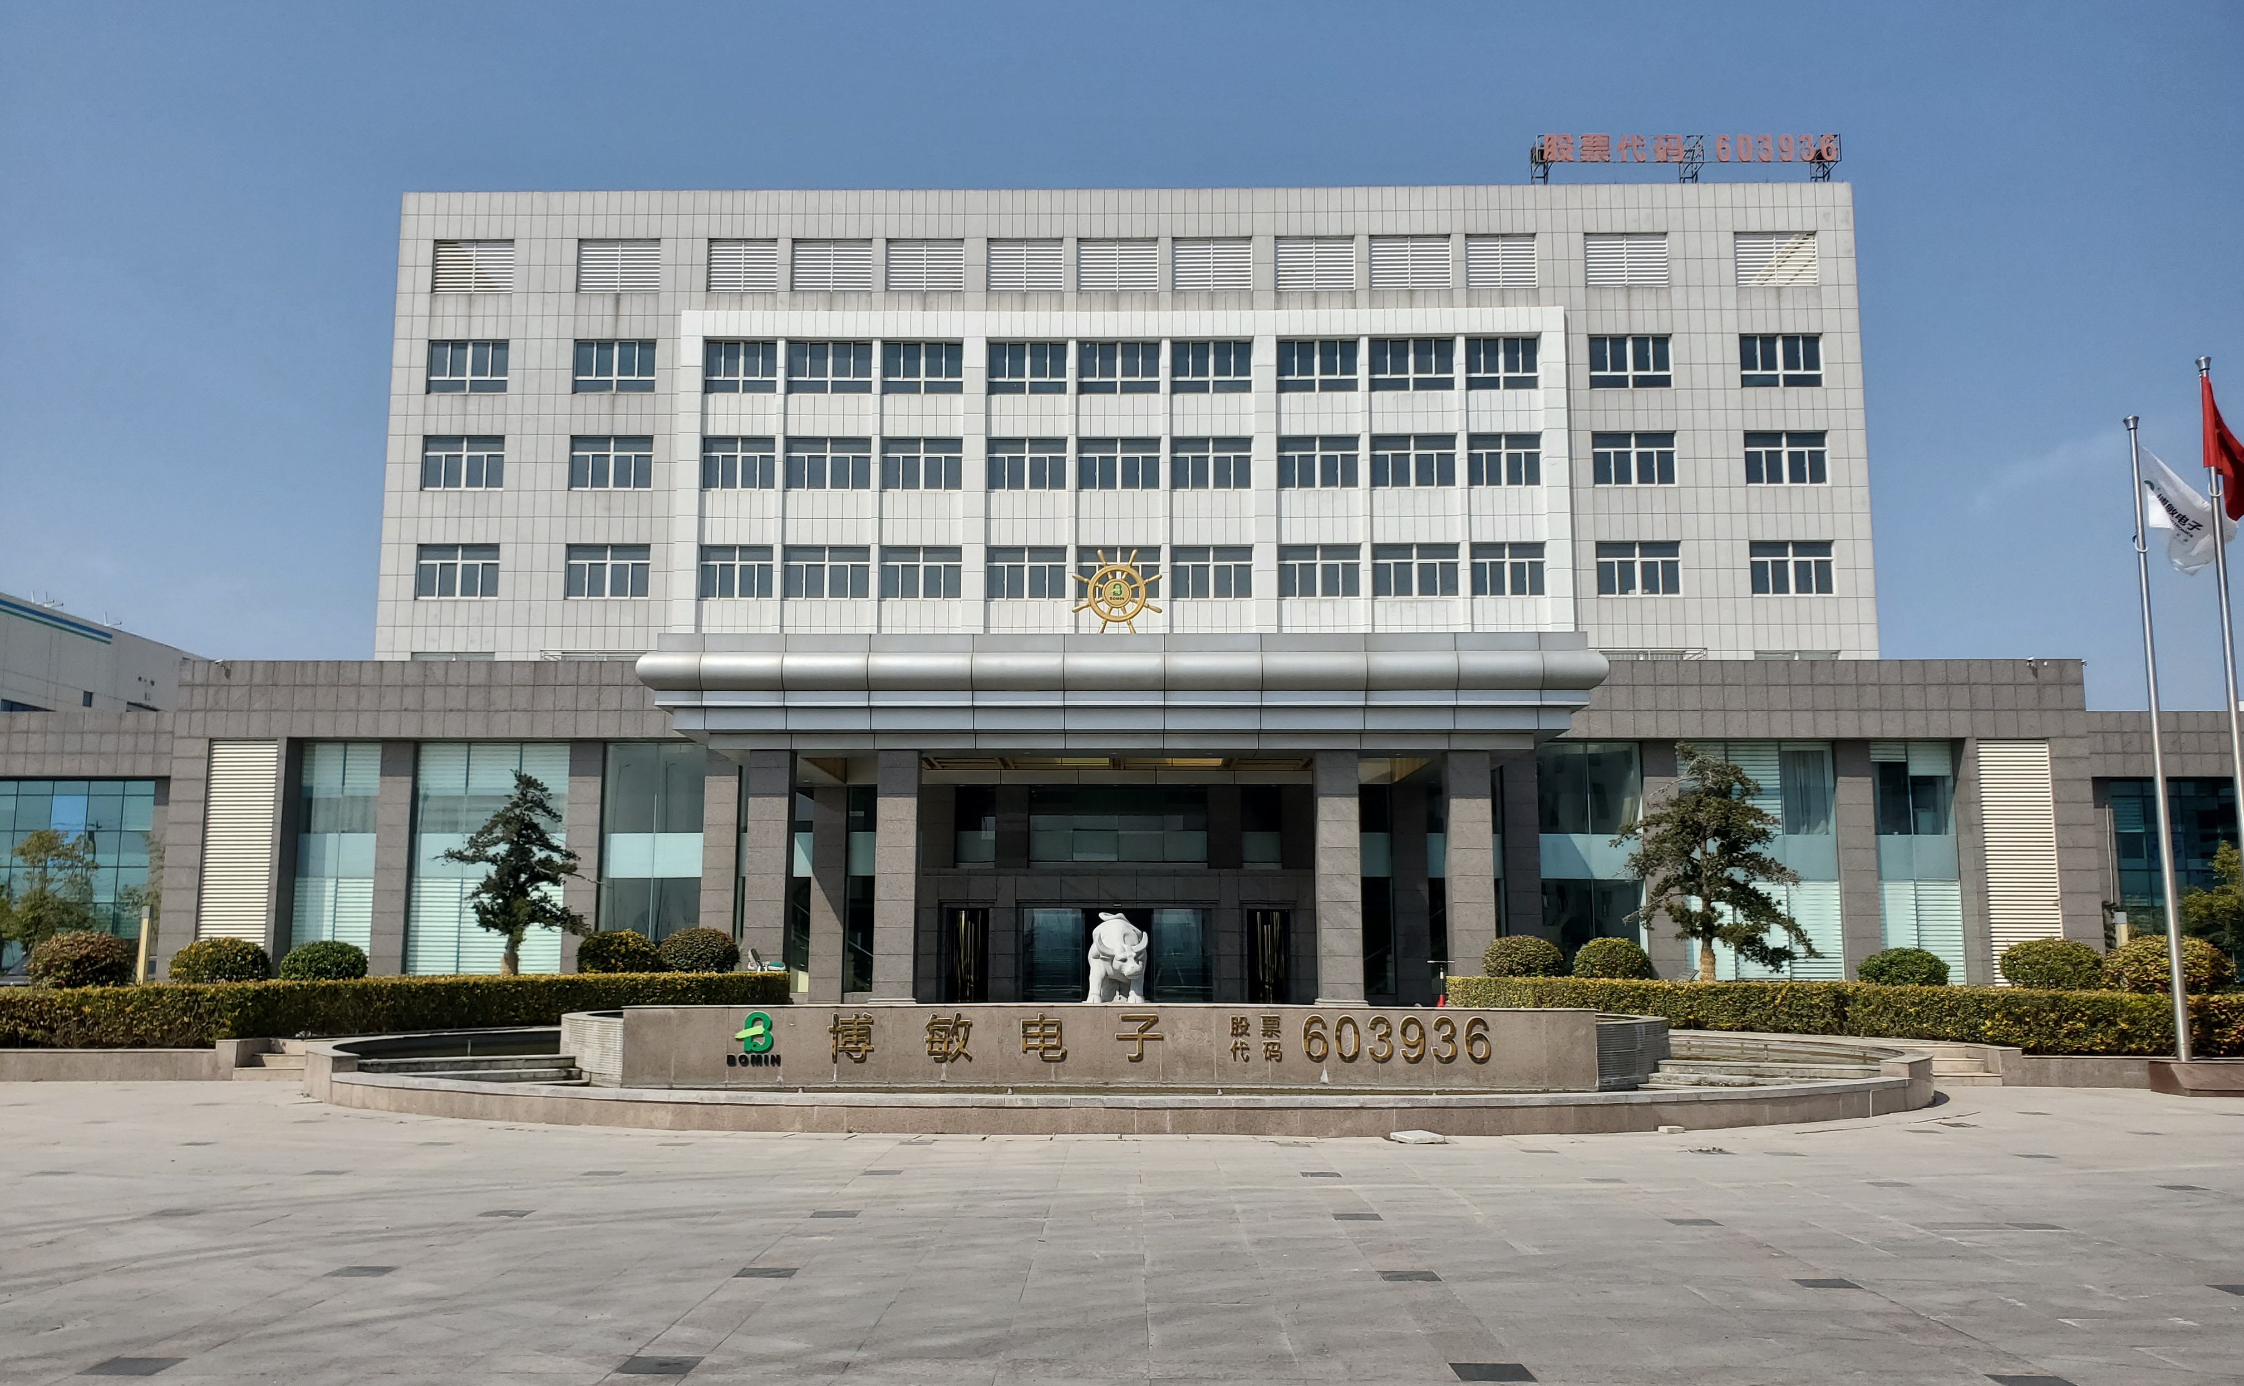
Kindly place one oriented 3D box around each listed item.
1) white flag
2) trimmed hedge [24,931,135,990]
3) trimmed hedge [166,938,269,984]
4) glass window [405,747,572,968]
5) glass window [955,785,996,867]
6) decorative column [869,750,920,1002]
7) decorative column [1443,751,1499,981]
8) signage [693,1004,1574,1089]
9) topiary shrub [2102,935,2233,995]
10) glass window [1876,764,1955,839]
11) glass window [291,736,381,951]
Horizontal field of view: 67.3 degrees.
[{"bbox_3d":[14.055,-2.405,22.189,1.223,1.683,0.400,0,-8,0],"label":"white flag"},{"bbox_3d":[-15.589,4.259,25.205,1.677,1.400,1.600,0,-8,1],"label":"trimmed hedge"},{"bbox_3d":[-14.618,4.546,27.329,1.691,1.150,1.650,0,-8,0],"label":"trimmed hedge"},{"bbox_3d":[-17.619,4.754,47.183,4.400,6.730,0.150,0,-8,1],"label":"glass window"},{"bbox_3d":[-4.252,3.866,48.960,1.222,2.392,0.150,0,-8,0],"label":"glass window"},{"bbox_3d":[-5.331,4.463,40.255,0.964,6.132,0.950,0,-8,0],"label":"decorative column"},{"bbox_3d":[7.889,4.325,38.111,0.950,6.000,0.950,0,-8,1],"label":"decorative column"},{"bbox_3d":[0.031,3.757,17.853,9.489,0.920,0.350,0,-8,1],"label":"signage"},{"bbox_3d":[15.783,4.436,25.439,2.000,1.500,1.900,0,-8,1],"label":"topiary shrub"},{"bbox_3d":[21.797,2.965,46.208,2.100,2.080,0.120,0,-8,1],"label":"glass window"},{"bbox_3d":[-22.763,4.777,48.826,2.361,6.856,0.150,0,-8,0],"label":"glass window"}]

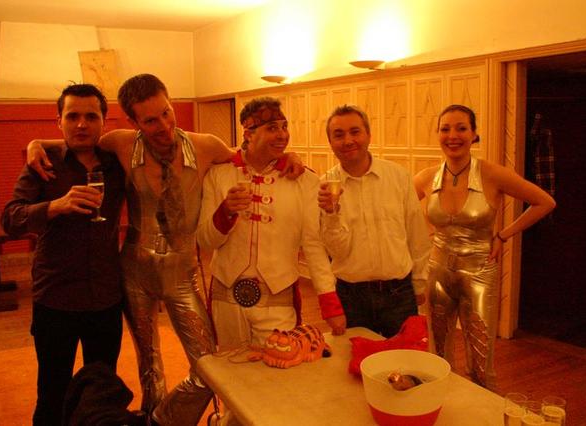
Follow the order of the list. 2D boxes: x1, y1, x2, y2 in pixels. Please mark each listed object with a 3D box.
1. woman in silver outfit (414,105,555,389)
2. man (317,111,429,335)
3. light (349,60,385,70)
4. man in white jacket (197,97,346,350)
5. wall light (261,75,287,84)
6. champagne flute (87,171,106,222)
[{"bbox_3d":[0.910,0.344,2.801,0.630,1.690,0.370,2,9,24],"label":"woman in silver outfit"},{"bbox_3d":[0.373,0.361,2.720,0.530,1.710,0.420,-1,8,6],"label":"man"},{"bbox_3d":[0.637,-1.319,5.300,0.200,0.070,0.370,-7,10,-32],"label":"light"},{"bbox_3d":[-0.088,0.385,2.510,0.600,1.750,0.430,-1,8,3],"label":"man in white jacket"},{"bbox_3d":[-0.244,-1.515,6.675,0.200,0.070,0.370,-7,10,-32],"label":"wall light"},{"bbox_3d":[-0.685,-0.057,2.050,0.058,0.178,0.058,-2,8,0],"label":"champagne flute"}]

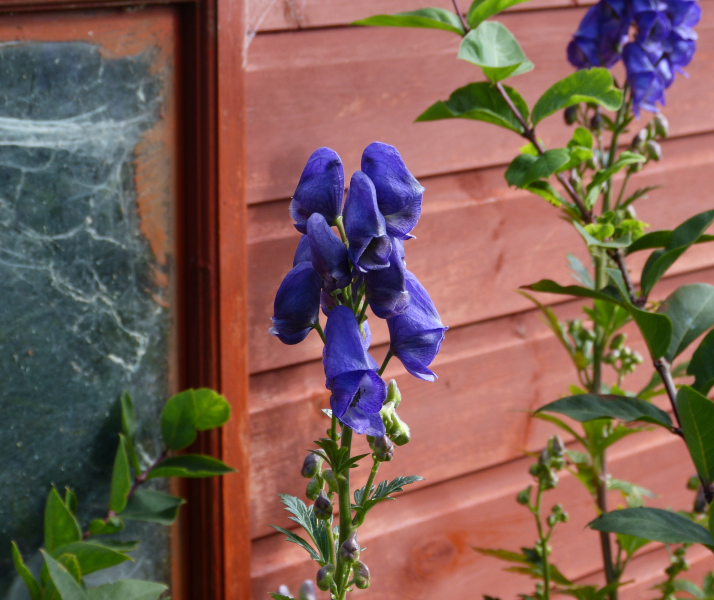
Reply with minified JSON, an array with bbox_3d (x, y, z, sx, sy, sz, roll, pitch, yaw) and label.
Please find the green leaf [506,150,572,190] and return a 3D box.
[{"bbox_3d":[0.101,-0.073,1.540,0.037,0.011,0.026,-22,43,-16],"label":"green leaf"}]

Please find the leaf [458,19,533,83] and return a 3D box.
[{"bbox_3d":[0.077,-0.139,1.550,0.041,0.015,0.043,-4,44,-4],"label":"leaf"}]

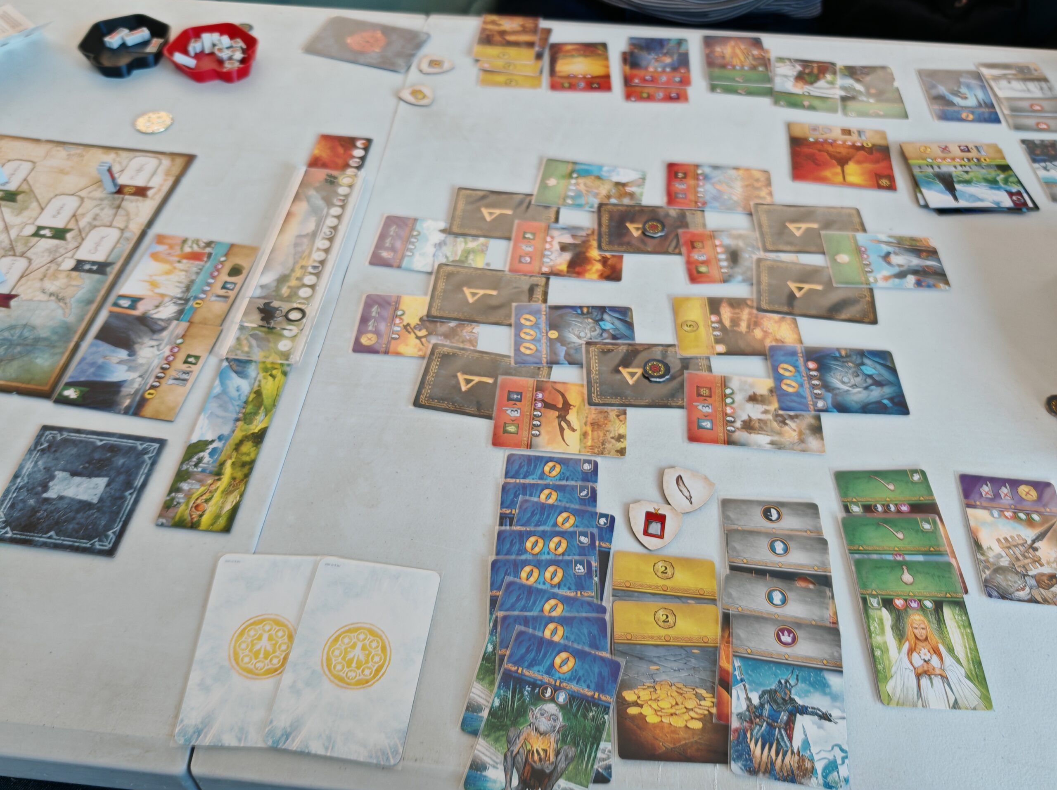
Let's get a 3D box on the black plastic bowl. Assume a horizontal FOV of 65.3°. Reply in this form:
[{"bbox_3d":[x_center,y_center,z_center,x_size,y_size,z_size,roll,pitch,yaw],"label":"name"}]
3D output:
[{"bbox_3d":[-0.360,-0.312,0.746,0.079,0.019,0.086,-23,56,-16],"label":"black plastic bowl"}]

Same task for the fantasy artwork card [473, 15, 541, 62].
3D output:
[{"bbox_3d":[-0.016,-0.290,0.671,0.047,0.002,0.071,4,53,3],"label":"fantasy artwork card"}]

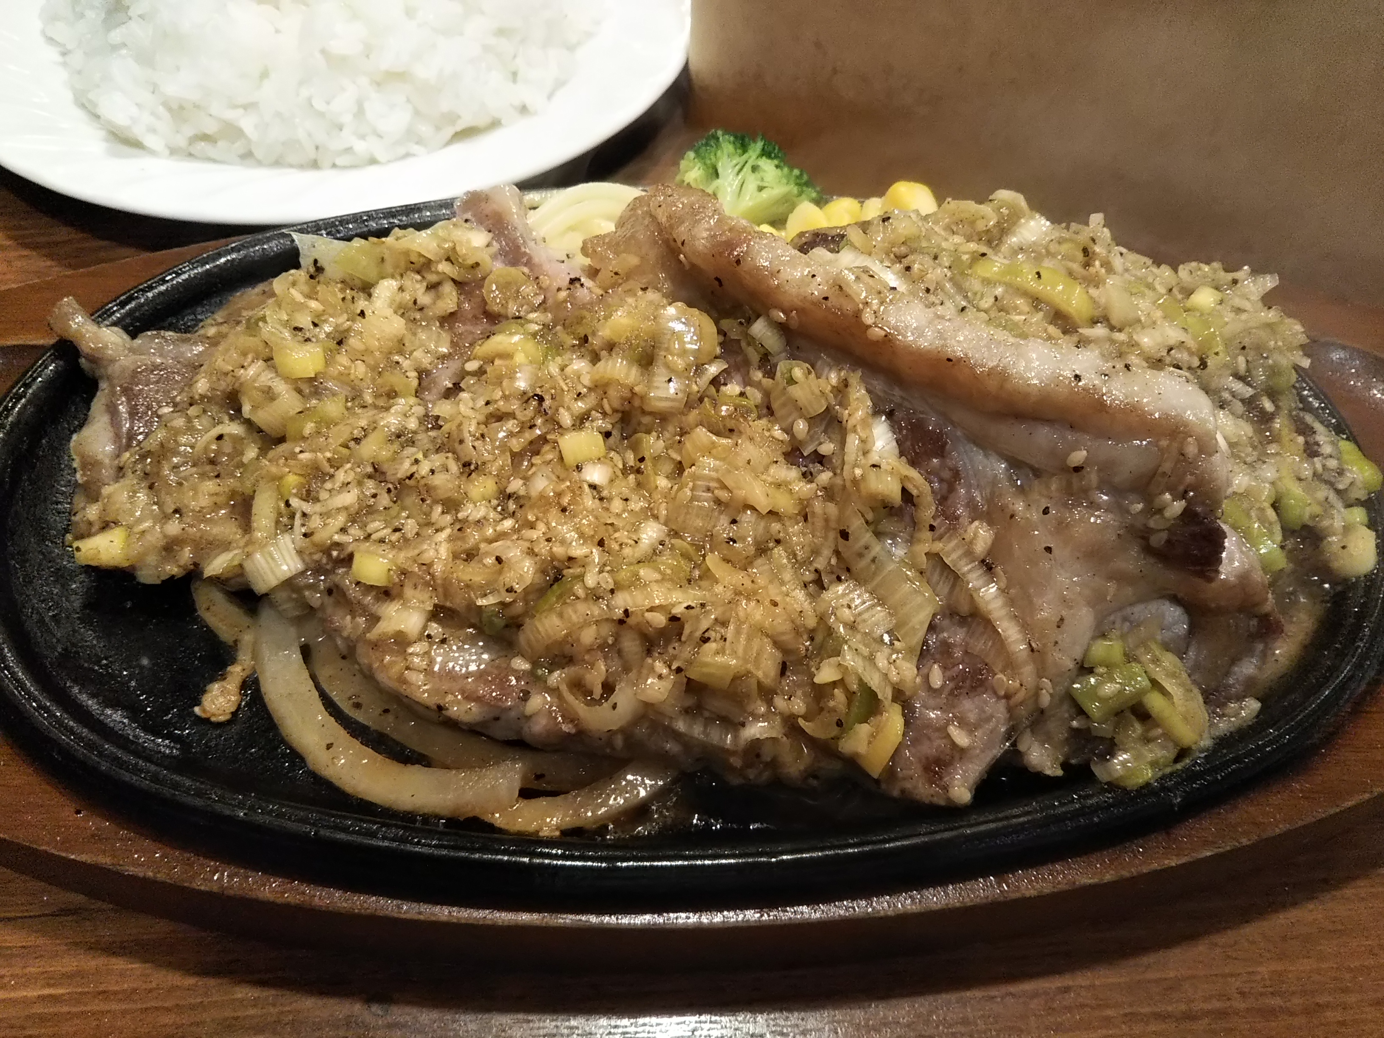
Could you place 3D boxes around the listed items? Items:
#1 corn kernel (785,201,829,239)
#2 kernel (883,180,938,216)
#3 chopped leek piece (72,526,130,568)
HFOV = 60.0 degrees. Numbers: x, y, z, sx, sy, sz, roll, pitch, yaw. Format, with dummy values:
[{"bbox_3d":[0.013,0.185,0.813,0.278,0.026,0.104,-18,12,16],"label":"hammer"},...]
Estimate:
[{"bbox_3d":[0.025,-0.064,0.258,0.009,0.009,0.007,2,48,0],"label":"corn kernel"},{"bbox_3d":[0.047,-0.068,0.258,0.011,0.008,0.008,2,48,0],"label":"kernel"},{"bbox_3d":[-0.103,0.005,0.210,0.010,0.006,0.005,0,47,0],"label":"chopped leek piece"}]

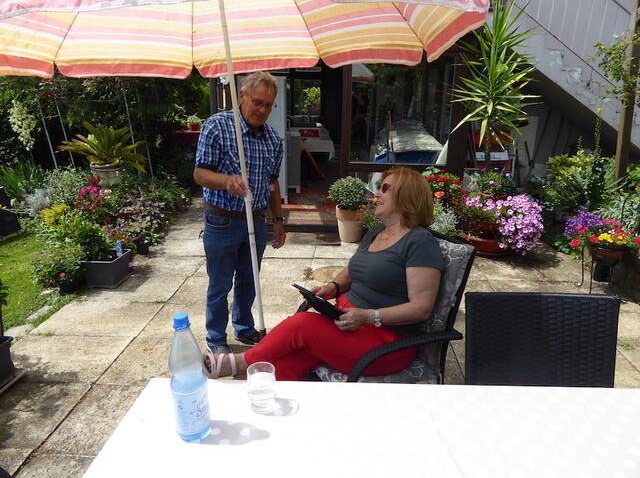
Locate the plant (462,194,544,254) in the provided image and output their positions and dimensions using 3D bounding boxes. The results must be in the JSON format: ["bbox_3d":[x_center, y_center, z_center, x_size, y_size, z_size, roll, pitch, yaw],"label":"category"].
[{"bbox_3d":[1.770,-0.141,4.536,0.750,0.520,0.620,0,18,0],"label":"plant"}]

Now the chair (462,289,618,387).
[{"bbox_3d":[0.720,0.685,1.377,0.560,0.890,0.600,2,18,5],"label":"chair"}]

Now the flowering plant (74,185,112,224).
[{"bbox_3d":[-2.400,-0.333,4.936,0.400,0.440,0.380,0,18,0],"label":"flowering plant"}]

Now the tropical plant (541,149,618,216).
[{"bbox_3d":[2.900,-0.560,5.158,0.850,0.850,0.750,0,17,0],"label":"tropical plant"}]

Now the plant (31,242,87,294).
[{"bbox_3d":[-2.070,0.215,3.752,0.380,0.380,0.360,0,17,0],"label":"plant"}]

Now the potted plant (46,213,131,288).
[{"bbox_3d":[-1.920,0.082,3.879,0.540,0.560,0.360,0,17,0],"label":"potted plant"}]

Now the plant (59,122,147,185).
[{"bbox_3d":[-2.370,-0.861,5.067,0.900,0.800,0.880,0,17,0],"label":"plant"}]

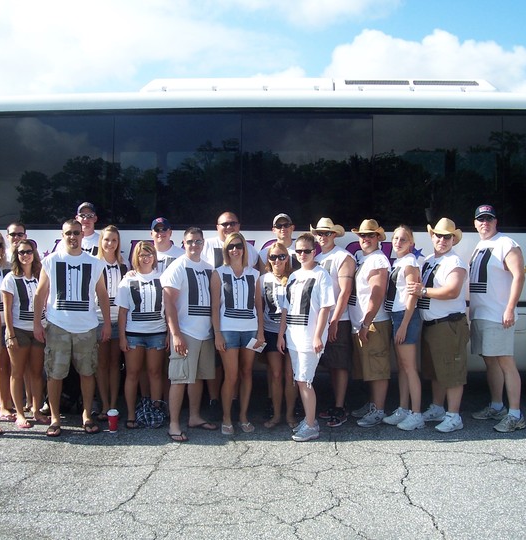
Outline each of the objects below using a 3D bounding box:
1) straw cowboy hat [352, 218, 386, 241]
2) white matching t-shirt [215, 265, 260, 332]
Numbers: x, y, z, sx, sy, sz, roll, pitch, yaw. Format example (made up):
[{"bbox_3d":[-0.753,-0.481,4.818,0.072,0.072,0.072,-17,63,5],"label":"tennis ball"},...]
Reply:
[{"bbox_3d":[0.959,-0.362,6.400,0.310,0.160,0.370,9,6,27],"label":"straw cowboy hat"},{"bbox_3d":[-0.217,0.243,6.030,0.390,0.580,0.270,0,2,-10],"label":"white matching t-shirt"}]

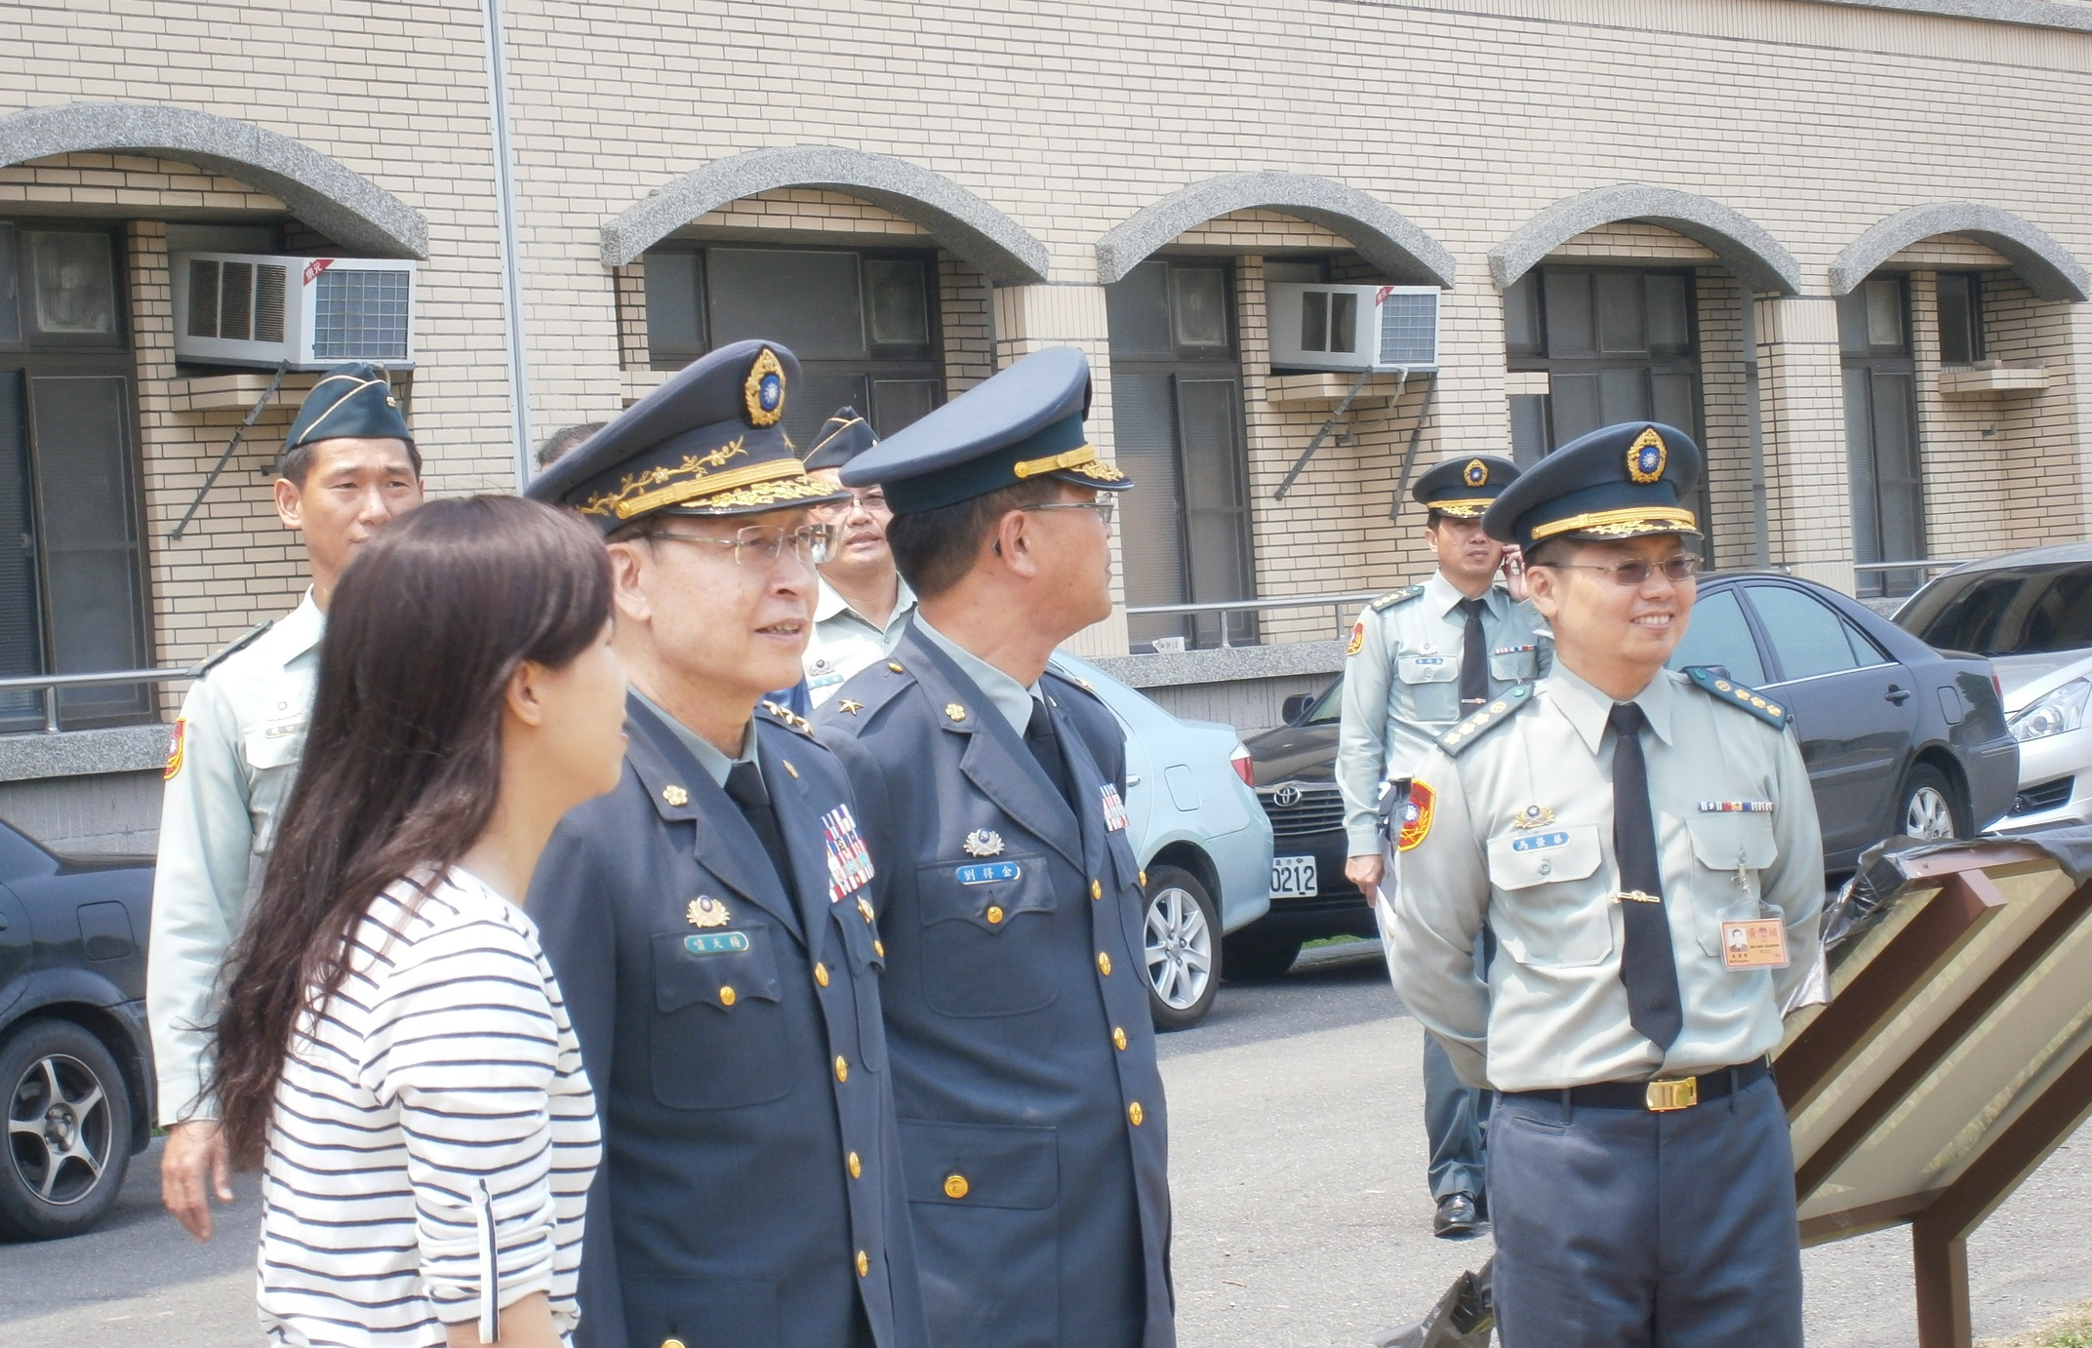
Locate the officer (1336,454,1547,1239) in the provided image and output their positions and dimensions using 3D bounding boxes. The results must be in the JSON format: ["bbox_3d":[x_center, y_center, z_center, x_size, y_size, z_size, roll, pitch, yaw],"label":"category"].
[{"bbox_3d":[0.961,0.394,14.150,0.550,1.800,0.400,-4,0,-9],"label":"officer"}]

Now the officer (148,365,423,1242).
[{"bbox_3d":[-0.872,0.530,7.800,0.530,1.820,0.330,-4,0,-18],"label":"officer"}]

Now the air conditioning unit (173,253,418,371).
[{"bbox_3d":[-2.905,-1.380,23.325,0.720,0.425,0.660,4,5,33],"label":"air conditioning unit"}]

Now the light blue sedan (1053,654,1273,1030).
[{"bbox_3d":[-0.924,0.651,21.436,1.700,1.460,4.300,-4,0,33],"label":"light blue sedan"}]

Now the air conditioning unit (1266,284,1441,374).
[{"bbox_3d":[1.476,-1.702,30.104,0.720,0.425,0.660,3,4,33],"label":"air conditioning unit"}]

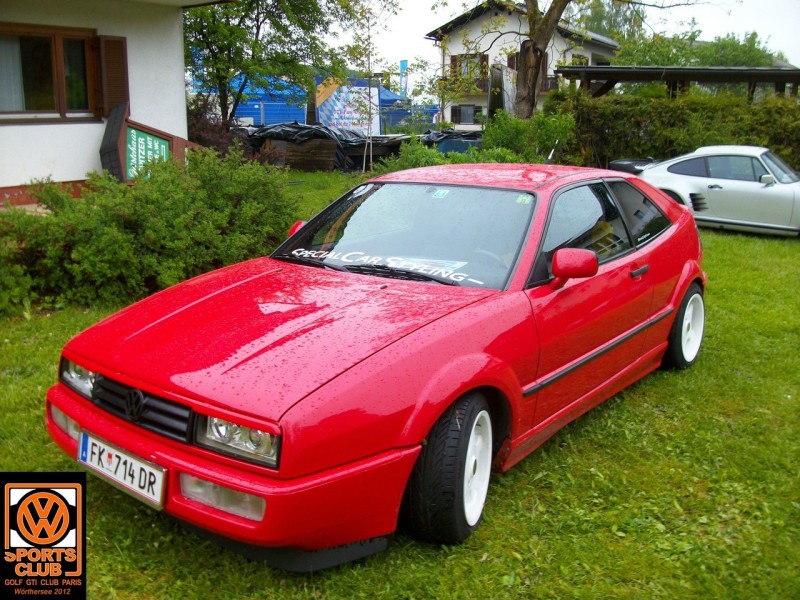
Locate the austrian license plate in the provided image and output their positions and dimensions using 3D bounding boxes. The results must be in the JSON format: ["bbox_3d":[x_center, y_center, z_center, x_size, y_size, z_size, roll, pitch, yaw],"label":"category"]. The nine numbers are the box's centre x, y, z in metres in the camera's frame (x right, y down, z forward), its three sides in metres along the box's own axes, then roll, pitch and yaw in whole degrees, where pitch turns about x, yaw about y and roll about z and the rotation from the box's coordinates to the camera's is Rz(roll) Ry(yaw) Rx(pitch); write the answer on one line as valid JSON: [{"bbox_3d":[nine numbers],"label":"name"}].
[{"bbox_3d":[-0.967,0.575,2.718,0.522,0.128,0.020,11,8,38],"label":"austrian license plate"}]

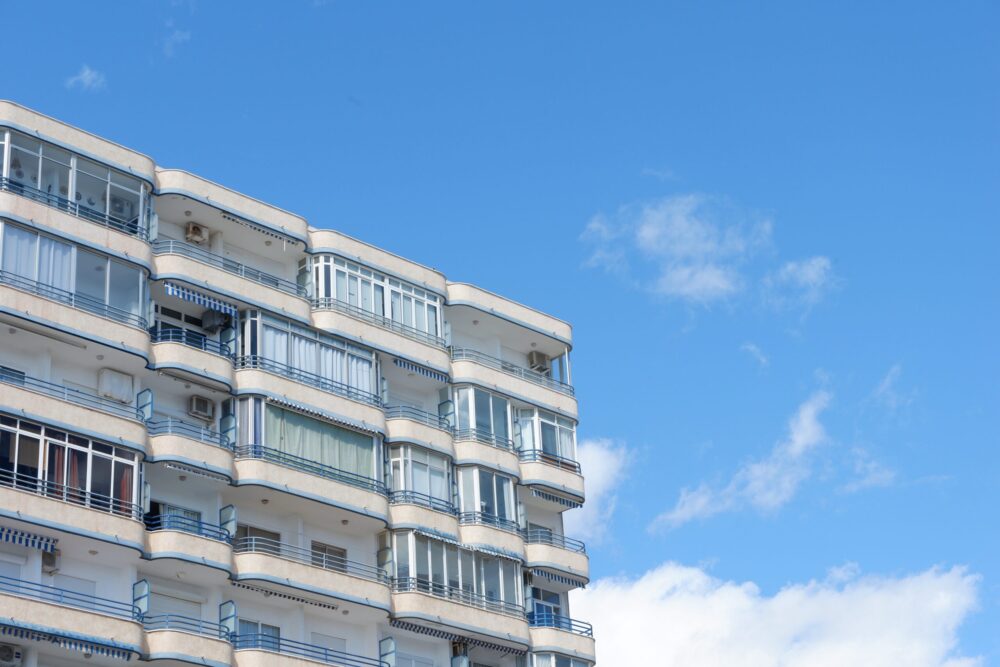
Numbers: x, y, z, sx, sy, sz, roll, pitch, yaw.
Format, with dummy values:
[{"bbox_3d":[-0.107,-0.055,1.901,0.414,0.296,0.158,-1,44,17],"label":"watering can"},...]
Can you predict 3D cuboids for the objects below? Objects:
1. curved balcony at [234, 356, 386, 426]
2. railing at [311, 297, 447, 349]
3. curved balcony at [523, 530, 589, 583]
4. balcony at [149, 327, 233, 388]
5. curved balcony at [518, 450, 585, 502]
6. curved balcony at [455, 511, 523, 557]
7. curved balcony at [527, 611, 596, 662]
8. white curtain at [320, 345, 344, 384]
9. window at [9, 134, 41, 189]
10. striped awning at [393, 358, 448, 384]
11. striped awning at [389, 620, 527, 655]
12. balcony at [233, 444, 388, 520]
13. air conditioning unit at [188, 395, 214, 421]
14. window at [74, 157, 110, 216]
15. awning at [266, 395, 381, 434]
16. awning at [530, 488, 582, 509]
[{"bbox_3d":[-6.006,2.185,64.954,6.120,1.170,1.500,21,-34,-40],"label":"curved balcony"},{"bbox_3d":[-3.839,-0.235,67.540,5.597,0.478,0.392,21,-34,-41],"label":"railing"},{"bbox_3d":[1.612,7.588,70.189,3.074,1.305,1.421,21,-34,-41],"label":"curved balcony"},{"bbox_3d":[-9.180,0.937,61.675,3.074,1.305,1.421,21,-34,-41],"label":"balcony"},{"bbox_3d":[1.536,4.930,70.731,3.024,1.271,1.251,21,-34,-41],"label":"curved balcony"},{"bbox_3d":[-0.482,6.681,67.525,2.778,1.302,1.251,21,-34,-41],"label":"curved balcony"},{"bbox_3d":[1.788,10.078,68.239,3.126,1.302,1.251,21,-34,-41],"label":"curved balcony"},{"bbox_3d":[-5.191,1.176,64.821,0.974,1.486,0.103,21,-34,-41],"label":"white curtain"},{"bbox_3d":[-13.365,-4.692,58.576,1.035,1.845,0.082,21,-34,-41],"label":"window"},{"bbox_3d":[-2.587,1.234,67.417,2.338,0.295,0.254,21,-34,-41],"label":"striped awning"},{"bbox_3d":[-1.281,9.541,65.363,5.800,0.280,0.300,21,-34,-41],"label":"striped awning"},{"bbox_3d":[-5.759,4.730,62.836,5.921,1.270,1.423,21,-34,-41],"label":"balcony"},{"bbox_3d":[-8.946,2.286,62.310,0.710,0.530,0.300,21,-34,-41],"label":"air conditioning unit"},{"bbox_3d":[-11.754,-4.145,60.029,1.088,1.667,0.081,21,-34,-41],"label":"window"},{"bbox_3d":[-5.442,2.622,64.008,4.553,0.260,0.280,21,-34,-41],"label":"awning"},{"bbox_3d":[1.955,5.654,71.083,2.465,0.280,0.300,21,-34,-41],"label":"awning"}]

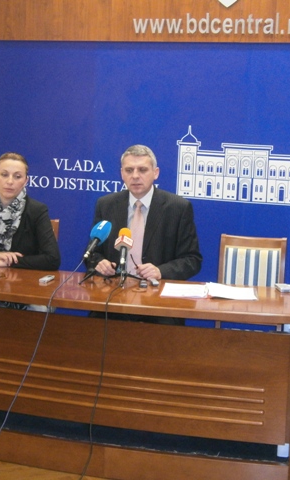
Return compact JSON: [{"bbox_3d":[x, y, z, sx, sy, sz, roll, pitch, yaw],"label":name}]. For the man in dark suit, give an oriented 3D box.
[{"bbox_3d":[-0.045,0.228,4.350,0.580,1.360,0.750,3,8,10],"label":"man in dark suit"}]

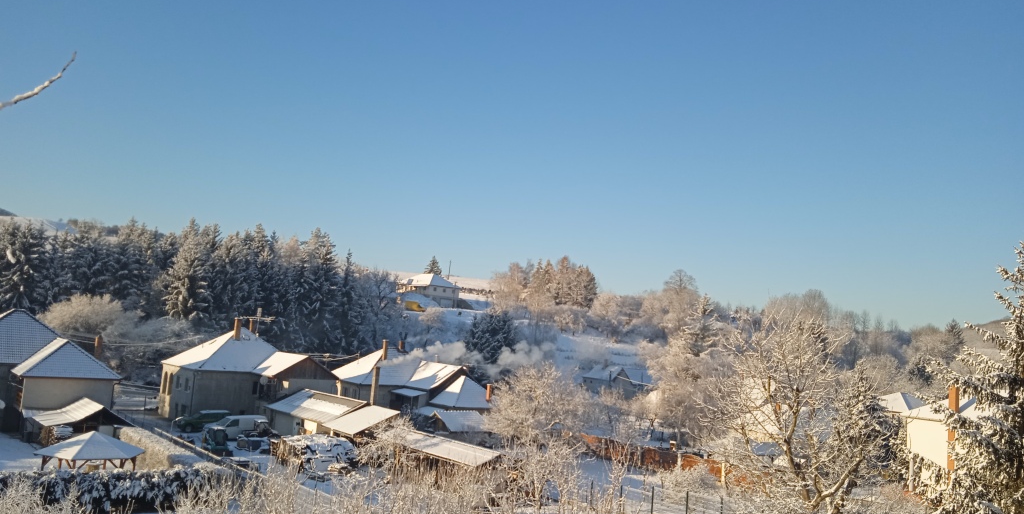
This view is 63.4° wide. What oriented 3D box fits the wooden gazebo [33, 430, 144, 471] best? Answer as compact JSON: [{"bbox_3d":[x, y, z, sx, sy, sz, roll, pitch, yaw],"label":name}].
[{"bbox_3d":[-23.437,11.303,45.858,5.500,3.300,4.900,6,-6,-27],"label":"wooden gazebo"}]

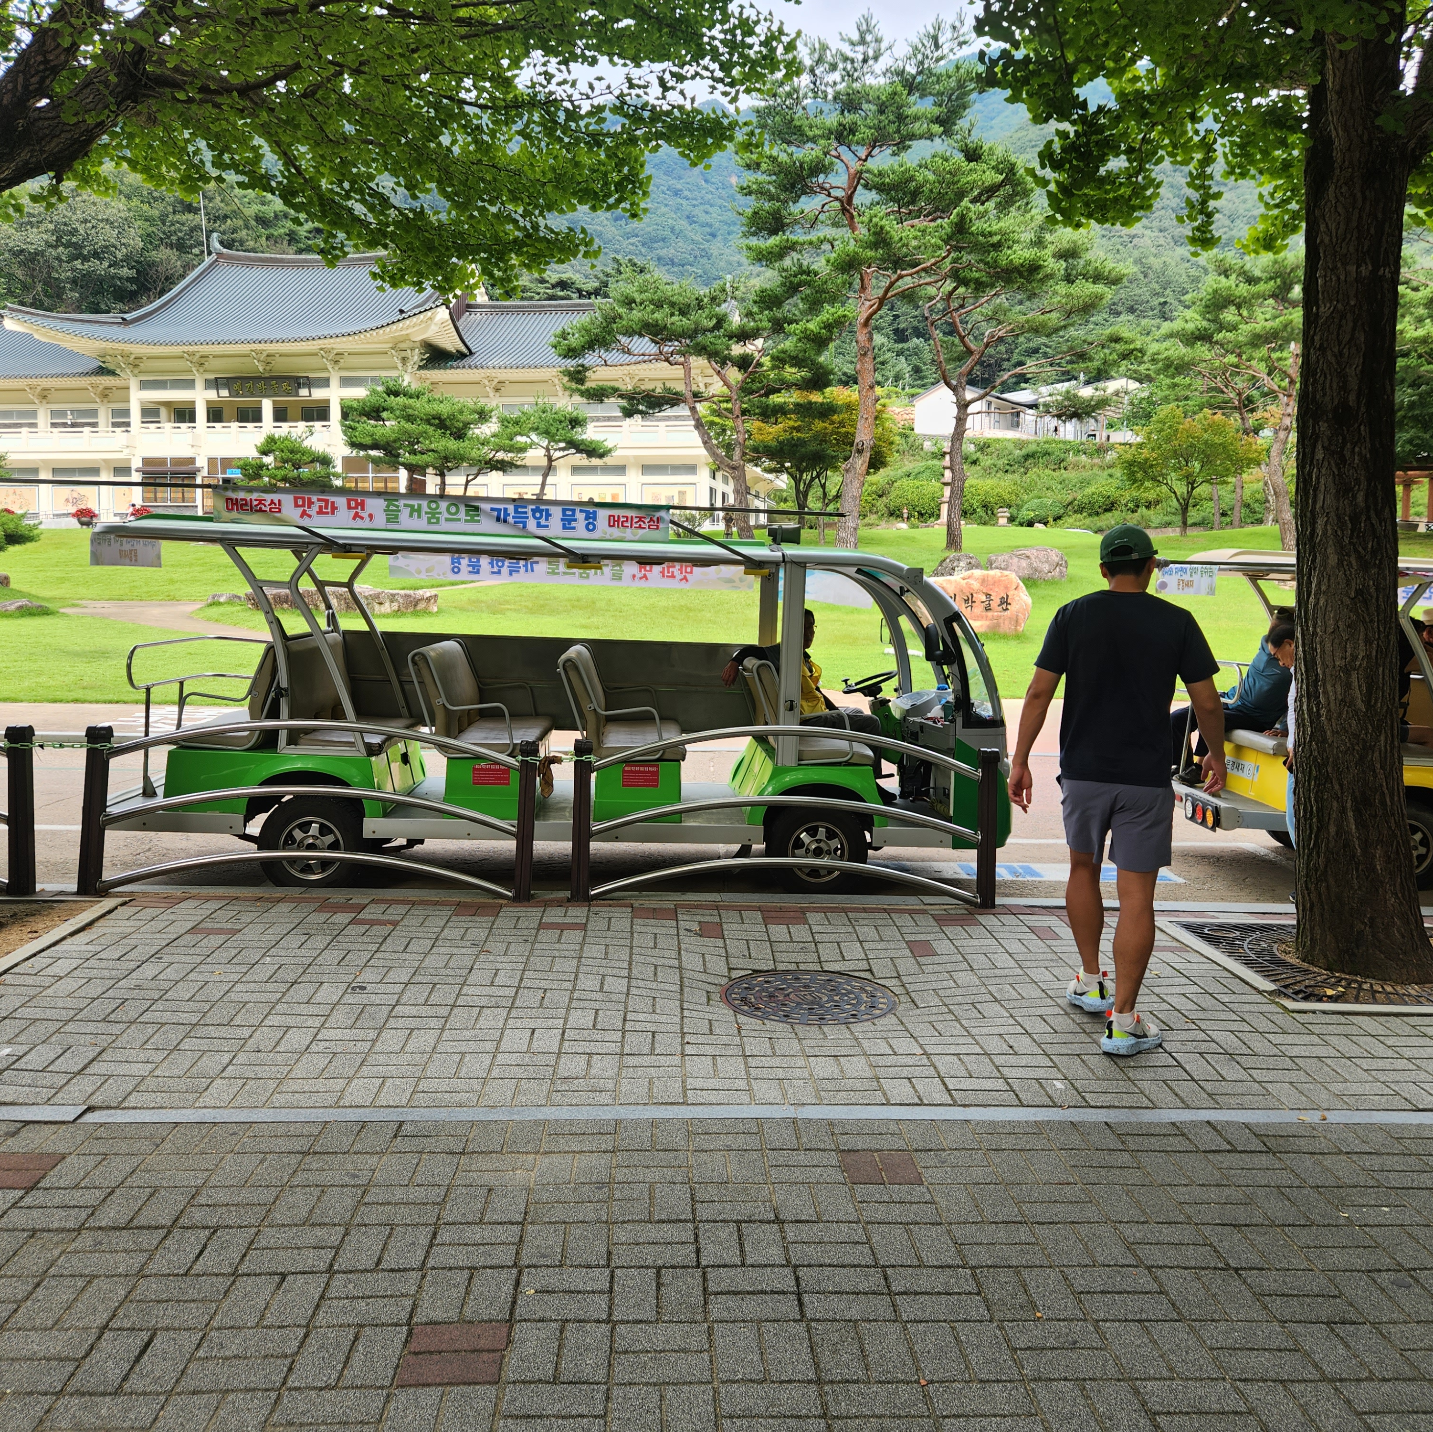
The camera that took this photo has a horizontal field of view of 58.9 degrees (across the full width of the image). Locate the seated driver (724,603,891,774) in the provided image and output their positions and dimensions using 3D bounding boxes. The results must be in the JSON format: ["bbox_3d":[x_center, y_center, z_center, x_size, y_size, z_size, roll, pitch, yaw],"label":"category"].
[{"bbox_3d":[0.550,-0.070,7.650,0.980,1.150,0.600,1,5,-4],"label":"seated driver"}]

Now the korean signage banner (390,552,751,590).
[{"bbox_3d":[-0.902,-0.911,7.870,2.220,0.190,0.030,1,6,-3],"label":"korean signage banner"}]

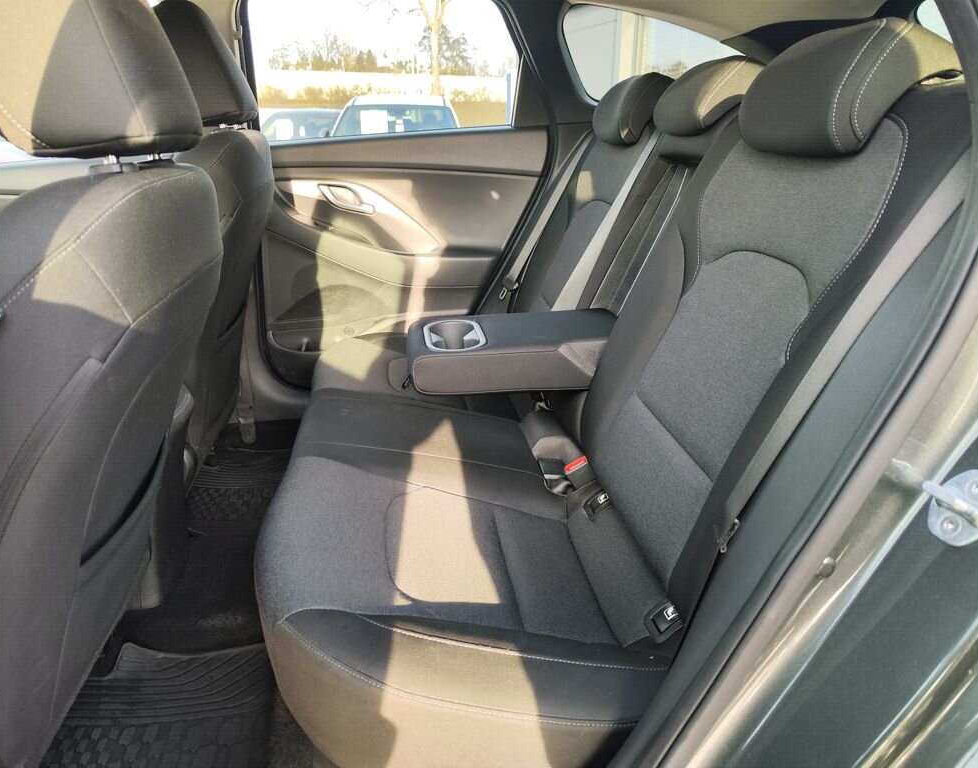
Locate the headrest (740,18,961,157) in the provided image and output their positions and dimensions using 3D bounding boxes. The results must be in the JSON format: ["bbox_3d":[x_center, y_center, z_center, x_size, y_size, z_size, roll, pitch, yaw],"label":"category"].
[{"bbox_3d":[0.401,-0.335,0.789,0.125,0.140,0.260,8,20,-12],"label":"headrest"}]

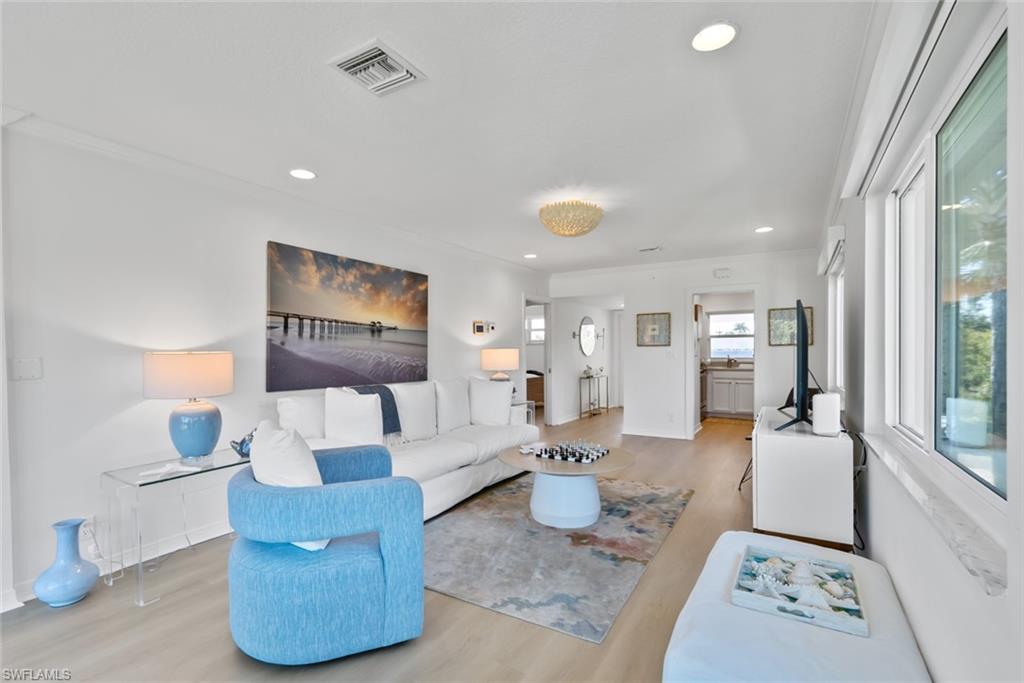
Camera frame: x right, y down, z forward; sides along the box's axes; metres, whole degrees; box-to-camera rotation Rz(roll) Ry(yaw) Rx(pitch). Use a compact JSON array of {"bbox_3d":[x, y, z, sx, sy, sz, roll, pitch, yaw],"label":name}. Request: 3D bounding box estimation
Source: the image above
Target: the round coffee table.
[{"bbox_3d":[0.408,1.085,3.431,1.000,0.455,1.000,0,-1,0],"label":"round coffee table"}]

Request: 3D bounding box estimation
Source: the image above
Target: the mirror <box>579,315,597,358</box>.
[{"bbox_3d":[1.419,-0.087,8.412,0.033,0.754,0.757,0,0,32],"label":"mirror"}]

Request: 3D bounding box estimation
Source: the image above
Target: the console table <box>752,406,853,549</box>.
[{"bbox_3d":[1.832,0.914,2.907,0.437,0.822,1.233,0,0,32],"label":"console table"}]

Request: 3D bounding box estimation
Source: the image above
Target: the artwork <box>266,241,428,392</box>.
[{"bbox_3d":[-1.342,-0.160,4.055,0.040,1.090,1.700,0,-1,31],"label":"artwork"}]

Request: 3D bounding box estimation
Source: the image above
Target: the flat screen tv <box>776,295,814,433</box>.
[{"bbox_3d":[1.954,0.150,3.093,0.250,0.770,1.180,0,-1,31],"label":"flat screen tv"}]

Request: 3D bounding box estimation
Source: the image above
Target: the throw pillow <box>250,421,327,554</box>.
[{"bbox_3d":[-1.005,0.632,2.058,0.183,0.502,0.502,-18,12,-41],"label":"throw pillow"}]

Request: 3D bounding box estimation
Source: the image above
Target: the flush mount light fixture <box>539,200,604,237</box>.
[{"bbox_3d":[0.473,-0.988,3.616,0.520,0.280,0.520,0,-1,0],"label":"flush mount light fixture"}]

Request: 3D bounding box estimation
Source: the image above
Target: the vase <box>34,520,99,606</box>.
[{"bbox_3d":[-2.244,1.110,2.301,0.240,0.386,0.240,0,0,32],"label":"vase"}]

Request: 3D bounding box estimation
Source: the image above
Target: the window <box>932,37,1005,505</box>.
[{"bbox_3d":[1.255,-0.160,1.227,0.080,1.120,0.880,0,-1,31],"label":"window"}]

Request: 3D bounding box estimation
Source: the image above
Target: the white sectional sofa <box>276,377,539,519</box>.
[{"bbox_3d":[-0.716,0.847,4.009,0.979,0.940,2.297,0,0,29],"label":"white sectional sofa"}]

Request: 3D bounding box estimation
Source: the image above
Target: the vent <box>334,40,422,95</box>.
[{"bbox_3d":[-0.565,-1.143,1.951,0.298,0.030,0.298,0,-1,31],"label":"vent"}]

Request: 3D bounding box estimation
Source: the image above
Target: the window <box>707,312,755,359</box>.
[{"bbox_3d":[4.142,-0.117,8.519,0.848,0.900,0.091,0,0,32],"label":"window"}]

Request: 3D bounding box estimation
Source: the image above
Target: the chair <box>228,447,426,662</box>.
[{"bbox_3d":[-0.910,0.954,2.183,0.770,0.711,0.809,0,0,-25],"label":"chair"}]

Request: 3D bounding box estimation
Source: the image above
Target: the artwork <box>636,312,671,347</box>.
[{"bbox_3d":[2.014,-0.166,6.497,0.475,0.475,0.030,0,-1,31],"label":"artwork"}]

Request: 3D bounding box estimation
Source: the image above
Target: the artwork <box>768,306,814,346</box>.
[{"bbox_3d":[3.401,-0.180,5.555,0.472,0.472,0.029,0,0,32],"label":"artwork"}]

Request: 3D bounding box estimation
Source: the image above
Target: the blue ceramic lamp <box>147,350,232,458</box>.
[{"bbox_3d":[-1.885,0.389,2.700,0.440,0.650,0.440,0,-1,31],"label":"blue ceramic lamp"}]

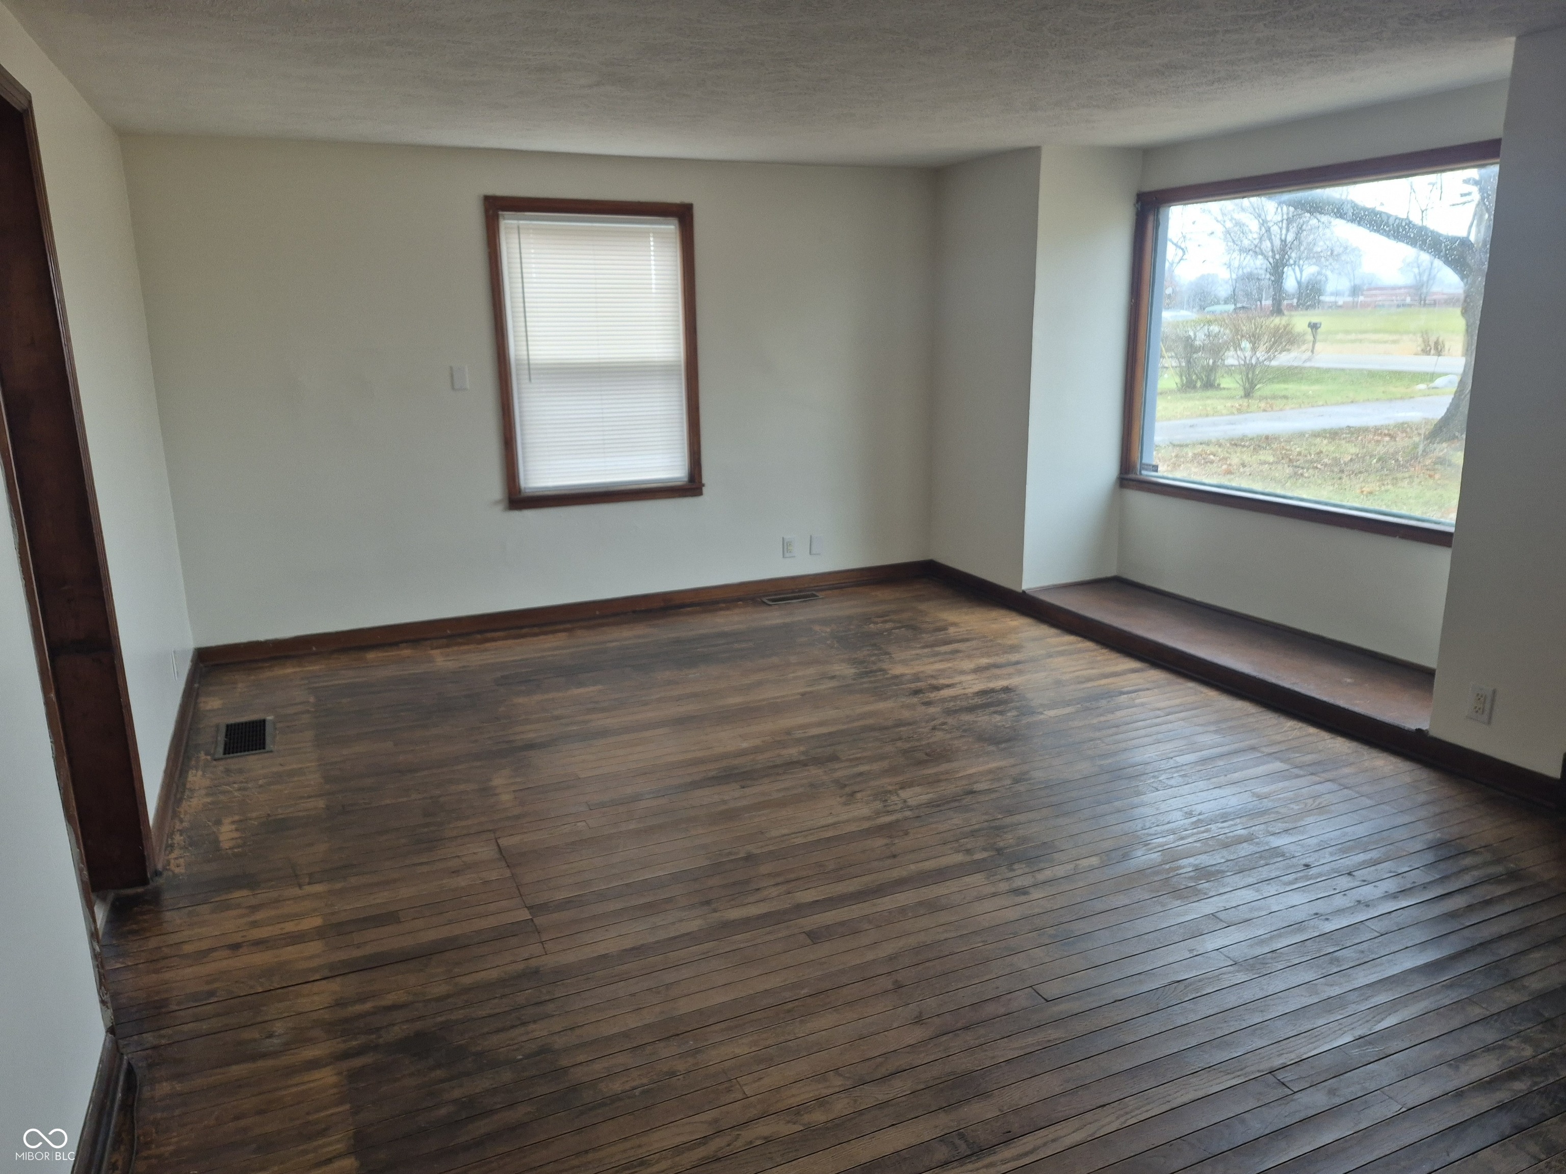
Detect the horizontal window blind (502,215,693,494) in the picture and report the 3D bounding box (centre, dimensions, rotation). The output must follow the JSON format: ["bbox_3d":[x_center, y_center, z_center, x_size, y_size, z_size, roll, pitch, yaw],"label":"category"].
[{"bbox_3d":[-0.918,-1.163,5.234,0.881,1.328,0.035,-7,15,-24],"label":"horizontal window blind"}]

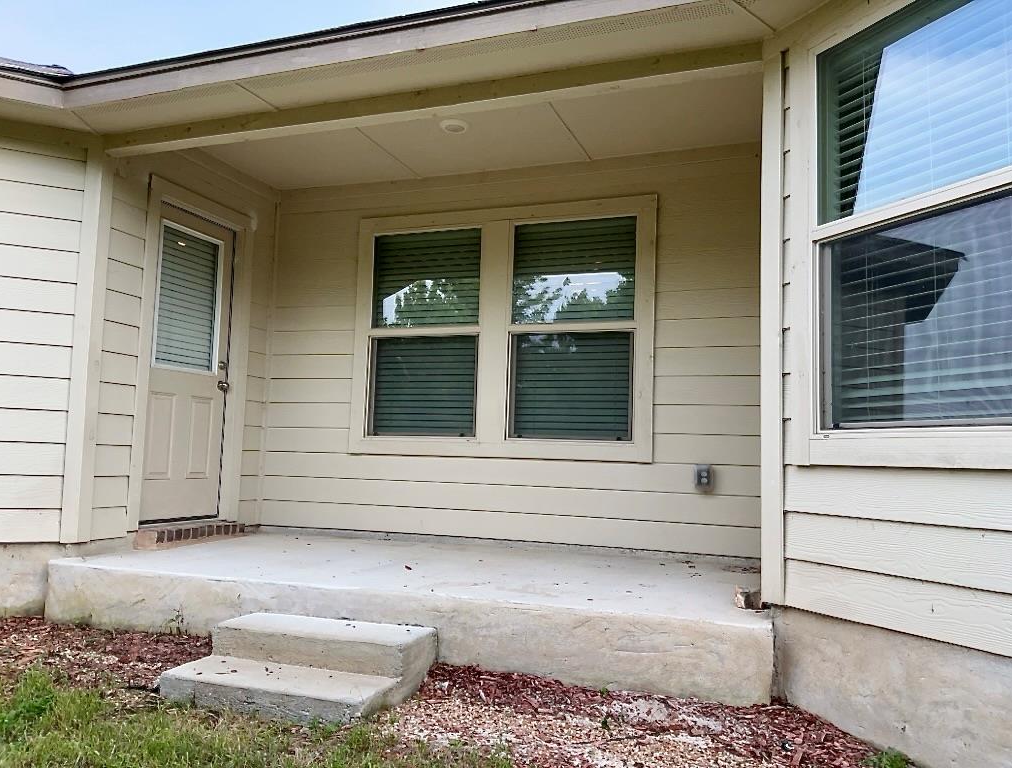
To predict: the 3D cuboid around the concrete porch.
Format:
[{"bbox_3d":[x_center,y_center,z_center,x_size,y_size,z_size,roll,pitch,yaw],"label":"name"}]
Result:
[{"bbox_3d":[-0.414,1.139,4.370,3.630,0.300,1.700,0,-5,20],"label":"concrete porch"}]

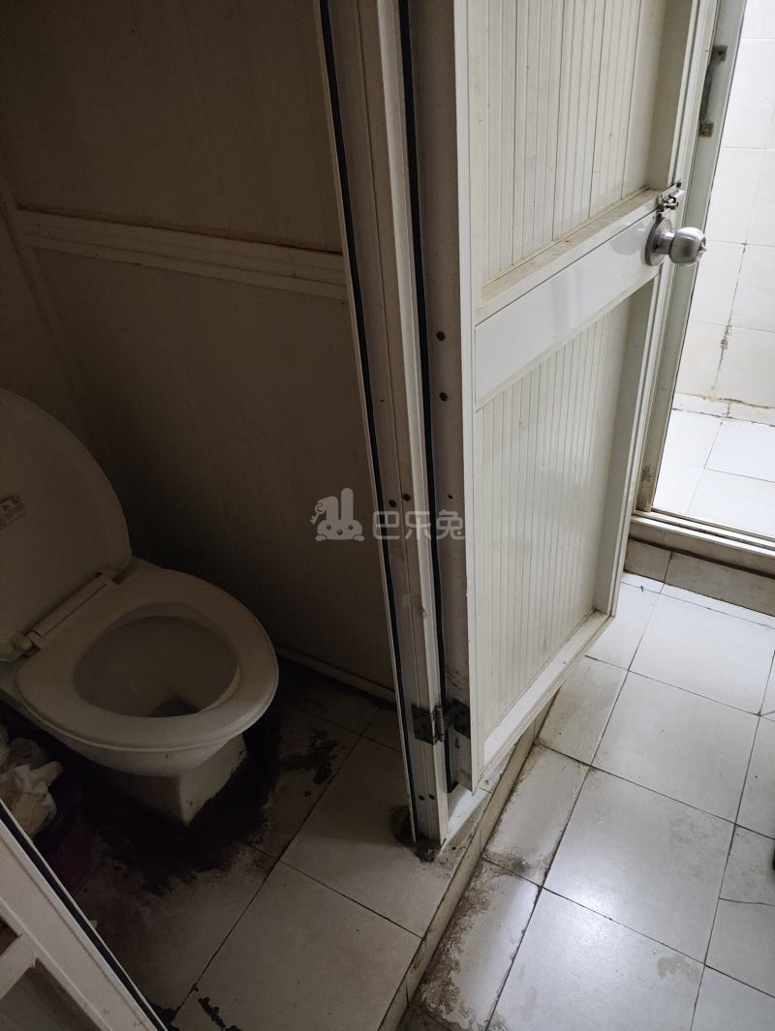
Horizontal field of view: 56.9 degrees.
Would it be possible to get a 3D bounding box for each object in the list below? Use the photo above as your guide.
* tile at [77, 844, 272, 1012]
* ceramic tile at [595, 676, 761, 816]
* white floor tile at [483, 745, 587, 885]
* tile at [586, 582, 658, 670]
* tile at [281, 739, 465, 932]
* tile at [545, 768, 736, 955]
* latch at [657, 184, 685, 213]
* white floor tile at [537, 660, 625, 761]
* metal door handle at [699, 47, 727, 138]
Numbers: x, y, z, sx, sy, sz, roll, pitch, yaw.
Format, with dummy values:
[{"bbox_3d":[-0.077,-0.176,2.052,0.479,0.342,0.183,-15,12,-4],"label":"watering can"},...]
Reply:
[{"bbox_3d":[-0.410,0.711,1.347,0.302,0.010,0.300,16,43,26],"label":"tile"},{"bbox_3d":[0.665,0.519,1.647,0.300,0.010,0.300,16,43,26],"label":"ceramic tile"},{"bbox_3d":[0.328,0.635,1.545,0.135,0.010,0.300,16,43,26],"label":"white floor tile"},{"bbox_3d":[0.627,0.294,1.940,0.135,0.010,0.303,16,43,26],"label":"tile"},{"bbox_3d":[0.003,0.615,1.413,0.307,0.010,0.303,16,43,26],"label":"tile"},{"bbox_3d":[0.515,0.689,1.450,0.300,0.010,0.300,16,43,26],"label":"tile"},{"bbox_3d":[0.401,-0.443,1.004,0.020,0.032,0.052,25,48,34],"label":"latch"},{"bbox_3d":[0.477,0.465,1.742,0.135,0.010,0.300,16,43,26],"label":"white floor tile"},{"bbox_3d":[0.616,-0.807,1.371,0.028,0.155,0.040,16,43,26],"label":"metal door handle"}]

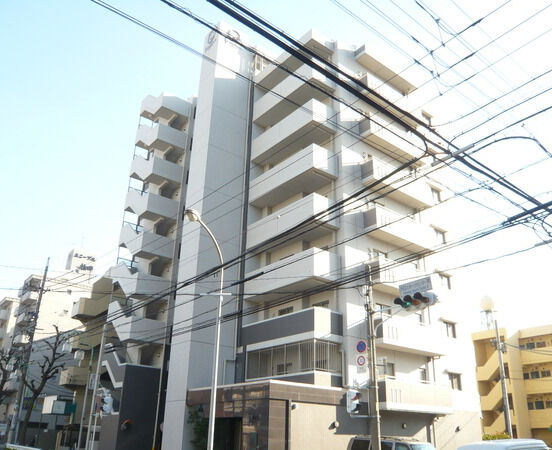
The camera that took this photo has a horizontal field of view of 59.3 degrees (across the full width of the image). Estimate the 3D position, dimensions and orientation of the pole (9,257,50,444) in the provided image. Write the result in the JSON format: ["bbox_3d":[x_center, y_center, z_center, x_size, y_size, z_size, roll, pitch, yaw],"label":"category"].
[{"bbox_3d":[-15.141,7.722,29.780,0.420,12.068,0.420,19,-29,-34],"label":"pole"}]

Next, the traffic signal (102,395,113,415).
[{"bbox_3d":[-7.746,8.266,22.310,0.380,0.800,0.380,18,-28,-34],"label":"traffic signal"}]

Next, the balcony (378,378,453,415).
[{"bbox_3d":[6.550,8.234,23.205,4.919,1.270,0.870,19,-29,-34],"label":"balcony"}]

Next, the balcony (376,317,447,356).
[{"bbox_3d":[6.698,5.786,24.711,5.000,1.250,1.090,18,-28,-34],"label":"balcony"}]

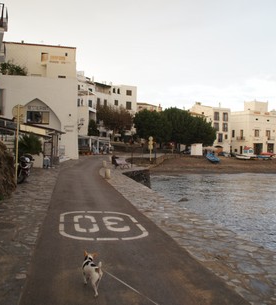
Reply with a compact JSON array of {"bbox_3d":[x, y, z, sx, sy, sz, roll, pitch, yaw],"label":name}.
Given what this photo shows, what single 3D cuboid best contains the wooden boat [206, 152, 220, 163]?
[{"bbox_3d":[11.838,0.784,54.000,1.700,1.100,4.800,0,1,-9],"label":"wooden boat"}]

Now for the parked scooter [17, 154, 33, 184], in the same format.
[{"bbox_3d":[-5.250,0.780,15.900,0.750,1.280,1.950,0,1,-12],"label":"parked scooter"}]

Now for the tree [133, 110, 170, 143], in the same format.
[{"bbox_3d":[2.764,-4.245,68.000,8.000,8.300,8.000,0,1,0],"label":"tree"}]

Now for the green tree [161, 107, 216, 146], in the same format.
[{"bbox_3d":[10.264,-4.675,70.000,11.200,9.300,10.500,0,1,0],"label":"green tree"}]

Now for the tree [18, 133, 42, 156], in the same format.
[{"bbox_3d":[-8.310,-0.462,26.500,2.000,2.200,2.000,0,1,0],"label":"tree"}]

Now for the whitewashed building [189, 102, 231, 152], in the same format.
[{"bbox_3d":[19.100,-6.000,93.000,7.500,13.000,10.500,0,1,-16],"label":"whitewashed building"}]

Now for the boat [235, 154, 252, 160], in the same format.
[{"bbox_3d":[19.299,0.915,63.000,3.900,0.950,1.500,1,1,37],"label":"boat"}]

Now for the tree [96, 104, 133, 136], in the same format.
[{"bbox_3d":[-4.913,-6.167,72.000,7.500,7.600,7.400,0,1,0],"label":"tree"}]

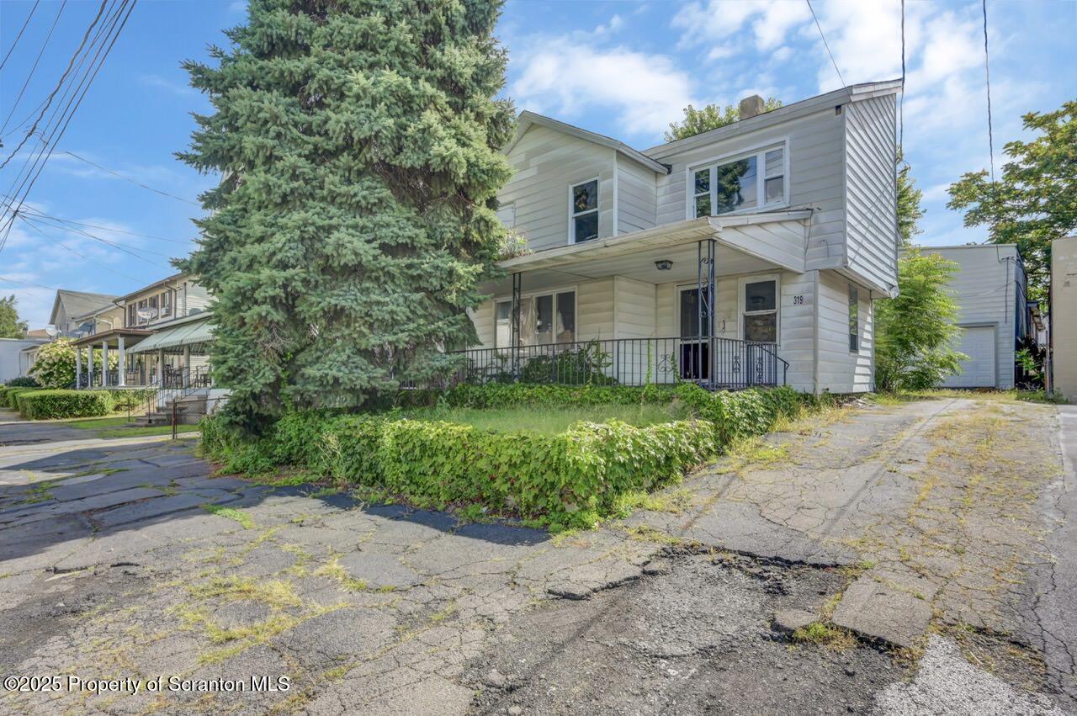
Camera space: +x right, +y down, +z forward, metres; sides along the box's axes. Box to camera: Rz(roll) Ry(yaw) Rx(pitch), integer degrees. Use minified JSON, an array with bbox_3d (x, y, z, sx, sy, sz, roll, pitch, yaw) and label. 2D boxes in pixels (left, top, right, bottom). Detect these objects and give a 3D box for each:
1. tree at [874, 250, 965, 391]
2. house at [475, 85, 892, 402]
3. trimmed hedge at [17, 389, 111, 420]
[{"bbox_3d":[10.242,-1.018,14.800,2.600,3.900,2.500,-1,-3,43],"label":"tree"},{"bbox_3d":[3.536,-3.110,14.293,9.300,7.950,8.700,-1,-3,43],"label":"house"},{"bbox_3d":[-19.075,1.933,21.985,1.500,1.020,2.600,-1,-3,38],"label":"trimmed hedge"}]

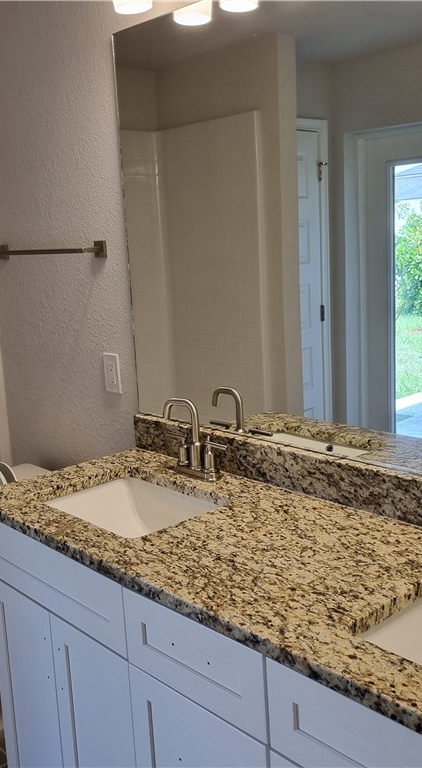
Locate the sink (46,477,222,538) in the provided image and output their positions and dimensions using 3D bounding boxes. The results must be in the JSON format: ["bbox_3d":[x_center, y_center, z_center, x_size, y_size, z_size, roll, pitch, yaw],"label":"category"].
[{"bbox_3d":[-0.183,0.372,1.873,0.300,0.160,0.420,-13,15,-41],"label":"sink"}]

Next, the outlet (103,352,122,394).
[{"bbox_3d":[-0.308,-0.036,2.374,0.008,0.121,0.076,-13,15,-41],"label":"outlet"}]

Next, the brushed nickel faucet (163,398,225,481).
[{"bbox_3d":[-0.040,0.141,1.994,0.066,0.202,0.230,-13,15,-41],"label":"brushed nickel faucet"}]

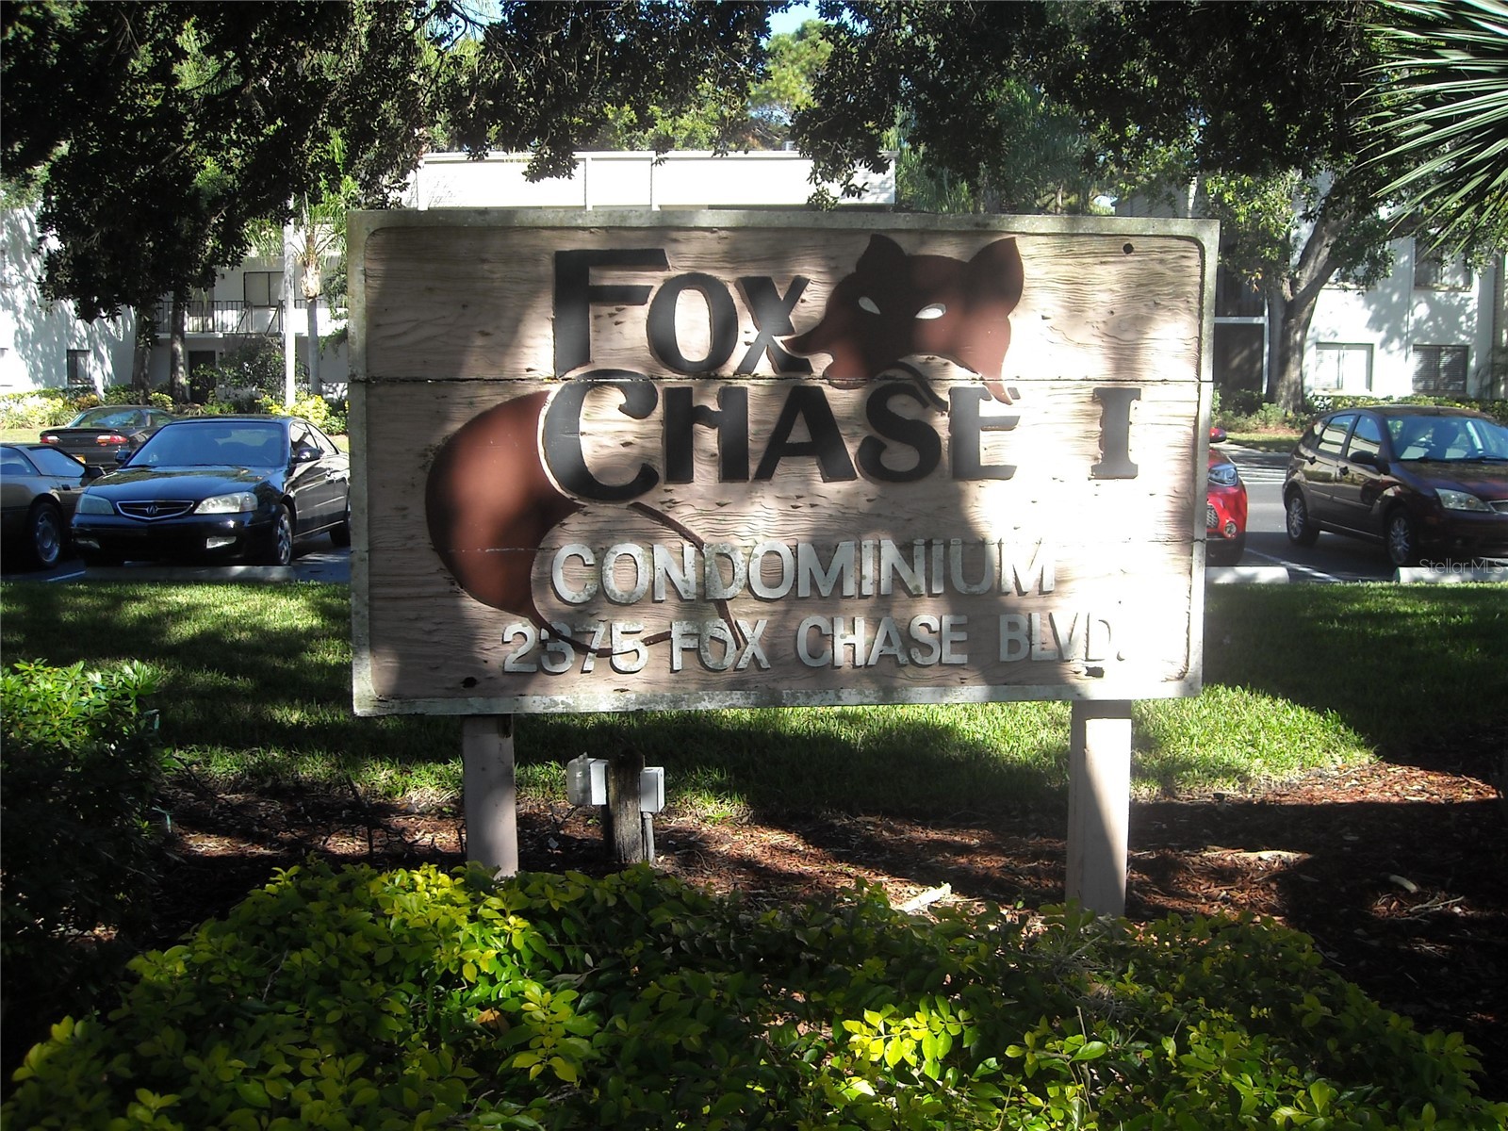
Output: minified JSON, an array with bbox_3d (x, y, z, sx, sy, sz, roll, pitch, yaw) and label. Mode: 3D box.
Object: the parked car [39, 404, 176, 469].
[{"bbox_3d":[-11.939,-2.382,29.560,1.800,1.360,4.700,0,6,2],"label":"parked car"}]

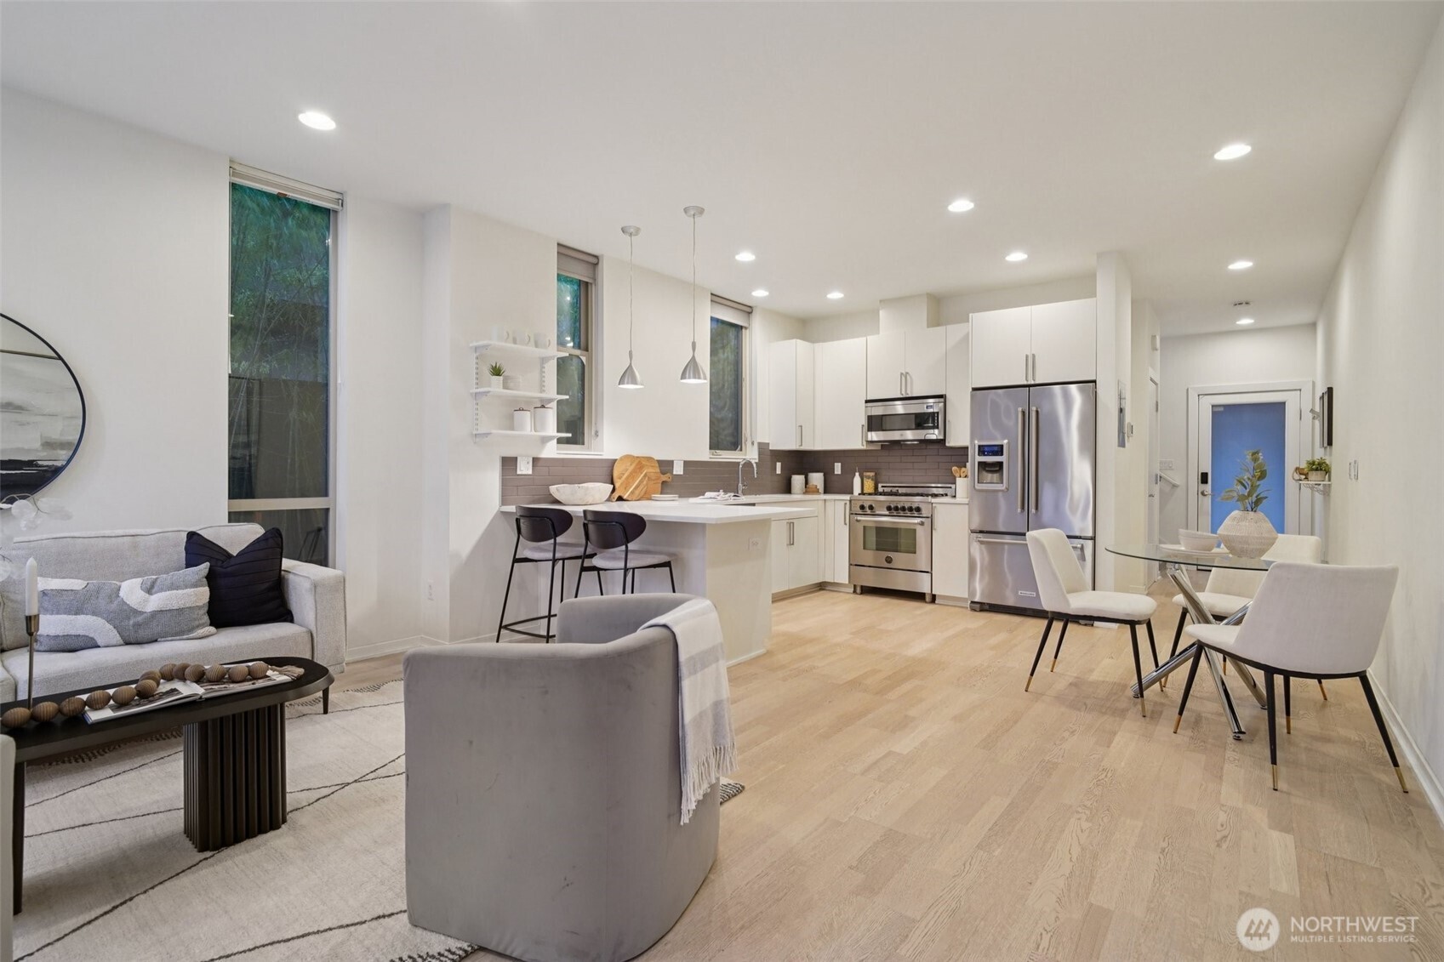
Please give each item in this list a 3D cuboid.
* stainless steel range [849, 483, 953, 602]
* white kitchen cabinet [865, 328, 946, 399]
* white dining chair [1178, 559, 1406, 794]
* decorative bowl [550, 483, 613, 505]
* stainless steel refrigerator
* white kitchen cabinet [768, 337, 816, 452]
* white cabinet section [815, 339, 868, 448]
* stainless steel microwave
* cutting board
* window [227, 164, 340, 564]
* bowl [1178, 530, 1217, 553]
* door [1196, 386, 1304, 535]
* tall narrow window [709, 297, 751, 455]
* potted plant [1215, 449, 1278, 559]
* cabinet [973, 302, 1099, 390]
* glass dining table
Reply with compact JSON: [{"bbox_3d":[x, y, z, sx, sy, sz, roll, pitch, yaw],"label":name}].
[{"bbox_3d":[1.689,0.551,5.999,0.780,1.030,0.660,1,1,40],"label":"stainless steel range"},{"bbox_3d":[1.786,-1.067,6.010,0.758,0.605,0.335,1,1,40],"label":"white kitchen cabinet"},{"bbox_3d":[2.184,0.689,2.494,0.500,0.800,0.560,0,1,2],"label":"white dining chair"},{"bbox_3d":[-0.983,0.093,4.569,0.430,0.150,0.360,0,0,-12],"label":"decorative bowl"},{"bbox_3d":[2.575,0.178,5.228,0.900,1.800,0.730,1,1,40],"label":"stainless steel refrigerator"},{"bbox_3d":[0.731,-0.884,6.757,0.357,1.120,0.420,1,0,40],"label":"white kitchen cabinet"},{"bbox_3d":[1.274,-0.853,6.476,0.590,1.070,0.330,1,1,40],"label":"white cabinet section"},{"bbox_3d":[1.772,-0.557,5.981,0.755,0.395,0.400,1,1,40],"label":"stainless steel microwave"},{"bbox_3d":[-0.635,-0.023,5.161,0.070,0.370,0.620,-9,-6,39],"label":"cutting board"},{"bbox_3d":[-2.430,-0.451,3.577,0.120,2.410,0.535,1,0,40],"label":"window"},{"bbox_3d":[2.252,0.283,3.032,0.165,0.080,0.165,1,0,37],"label":"bowl"},{"bbox_3d":[5.944,0.027,7.264,0.900,2.075,0.050,1,0,40],"label":"door"},{"bbox_3d":[0.051,-0.987,6.188,0.120,1.490,0.720,1,1,40],"label":"tall narrow window"},{"bbox_3d":[2.312,0.094,2.813,0.210,0.476,0.210,1,1,40],"label":"potted plant"},{"bbox_3d":[2.608,-1.062,5.257,0.915,0.610,0.620,1,1,40],"label":"cabinet"},{"bbox_3d":[2.314,0.707,2.909,1.060,0.754,1.060,1,1,40],"label":"glass dining table"}]

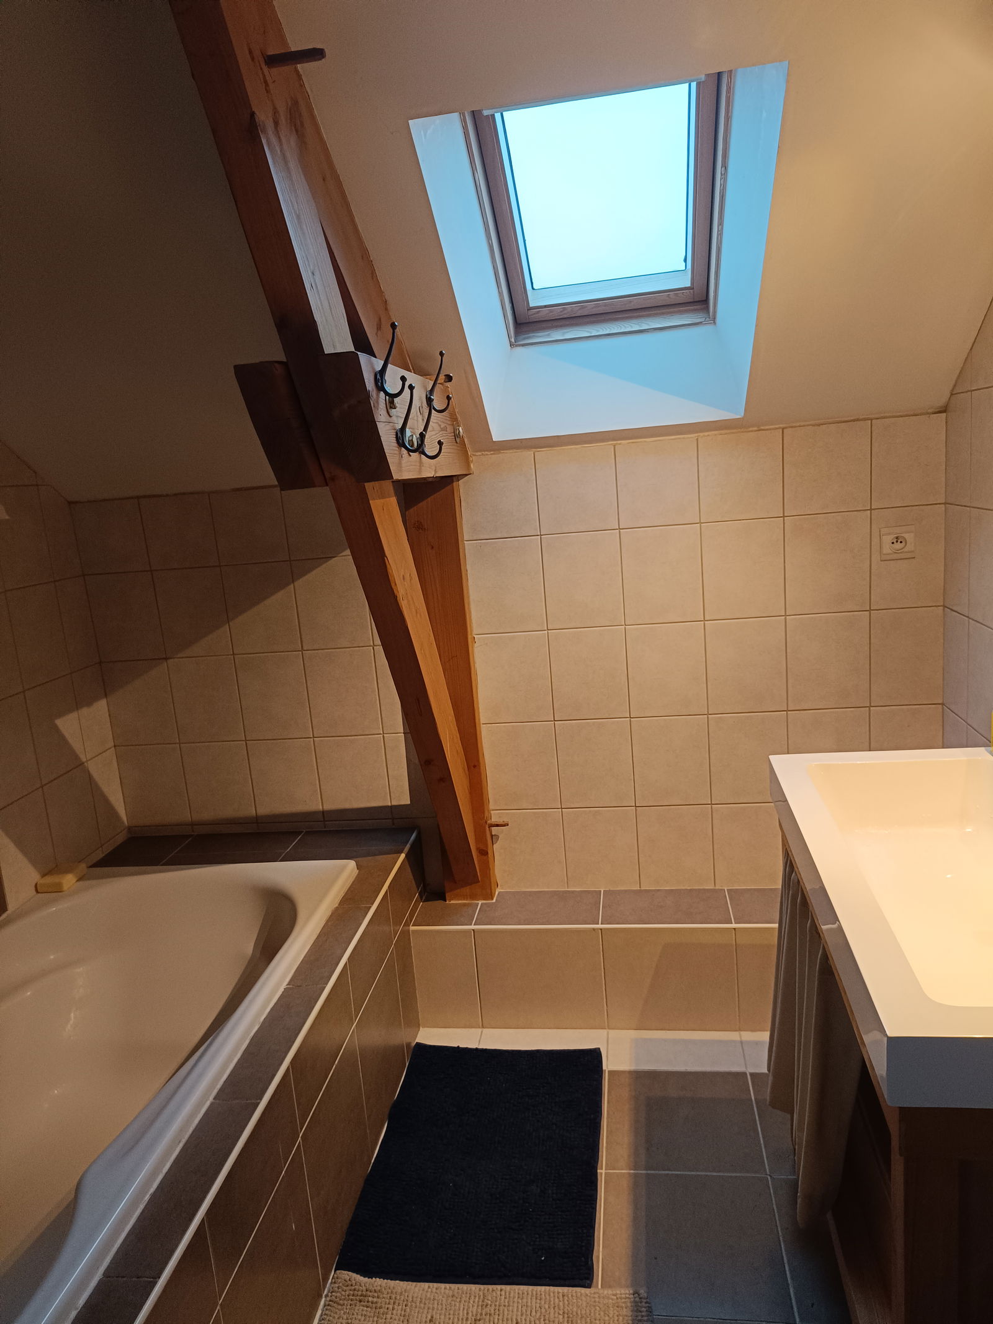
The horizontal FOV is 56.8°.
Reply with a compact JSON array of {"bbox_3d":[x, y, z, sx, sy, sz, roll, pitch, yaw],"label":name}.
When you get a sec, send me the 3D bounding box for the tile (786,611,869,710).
[{"bbox_3d":[0.846,-0.001,2.341,0.200,0.247,0.010,-3,11,9],"label":"tile"}]

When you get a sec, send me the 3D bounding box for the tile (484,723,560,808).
[{"bbox_3d":[0.069,0.286,2.518,0.200,0.247,0.010,-3,11,9],"label":"tile"}]

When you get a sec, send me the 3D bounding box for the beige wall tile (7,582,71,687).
[{"bbox_3d":[-1.177,-0.068,2.356,0.010,0.246,0.199,-3,12,9],"label":"beige wall tile"}]

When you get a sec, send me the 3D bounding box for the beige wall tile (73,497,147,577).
[{"bbox_3d":[-1.067,-0.349,2.560,0.204,0.200,0.010,-3,12,9],"label":"beige wall tile"}]

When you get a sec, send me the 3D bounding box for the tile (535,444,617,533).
[{"bbox_3d":[0.207,-0.438,2.351,0.200,0.207,0.010,-3,12,9],"label":"tile"}]

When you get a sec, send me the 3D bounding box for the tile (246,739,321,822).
[{"bbox_3d":[-0.603,0.340,2.631,0.200,0.247,0.010,-3,11,9],"label":"tile"}]

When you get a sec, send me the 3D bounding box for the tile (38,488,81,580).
[{"bbox_3d":[-1.174,-0.347,2.472,0.010,0.246,0.136,-3,12,9],"label":"tile"}]

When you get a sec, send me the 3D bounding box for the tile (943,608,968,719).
[{"bbox_3d":[1.113,0.003,2.215,0.010,0.248,0.176,-3,12,9],"label":"tile"}]

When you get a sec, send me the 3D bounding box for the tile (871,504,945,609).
[{"bbox_3d":[1.011,-0.255,2.262,0.172,0.247,0.010,-3,11,9],"label":"tile"}]

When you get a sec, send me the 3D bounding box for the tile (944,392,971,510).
[{"bbox_3d":[1.067,-0.485,2.109,0.010,0.247,0.177,-3,11,10],"label":"tile"}]

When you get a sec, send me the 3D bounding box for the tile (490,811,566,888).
[{"bbox_3d":[0.090,0.526,2.577,0.200,0.235,0.010,-3,12,9],"label":"tile"}]

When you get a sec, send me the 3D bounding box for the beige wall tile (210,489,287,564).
[{"bbox_3d":[-0.664,-0.366,2.488,0.200,0.194,0.010,-3,11,9],"label":"beige wall tile"}]

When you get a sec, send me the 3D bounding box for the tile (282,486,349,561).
[{"bbox_3d":[-0.463,-0.377,2.464,0.200,0.190,0.010,-3,12,9],"label":"tile"}]

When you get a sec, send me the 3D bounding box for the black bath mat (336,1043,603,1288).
[{"bbox_3d":[-0.019,1.063,2.030,0.484,0.018,0.702,-3,12,9],"label":"black bath mat"}]

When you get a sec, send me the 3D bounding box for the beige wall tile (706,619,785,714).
[{"bbox_3d":[0.648,0.010,2.377,0.200,0.247,0.010,-3,11,9],"label":"beige wall tile"}]

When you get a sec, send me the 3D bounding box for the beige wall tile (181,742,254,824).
[{"bbox_3d":[-0.803,0.351,2.664,0.200,0.247,0.010,-3,11,9],"label":"beige wall tile"}]

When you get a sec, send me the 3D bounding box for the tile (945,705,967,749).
[{"bbox_3d":[1.131,0.247,2.255,0.010,0.247,0.177,-3,11,10],"label":"tile"}]

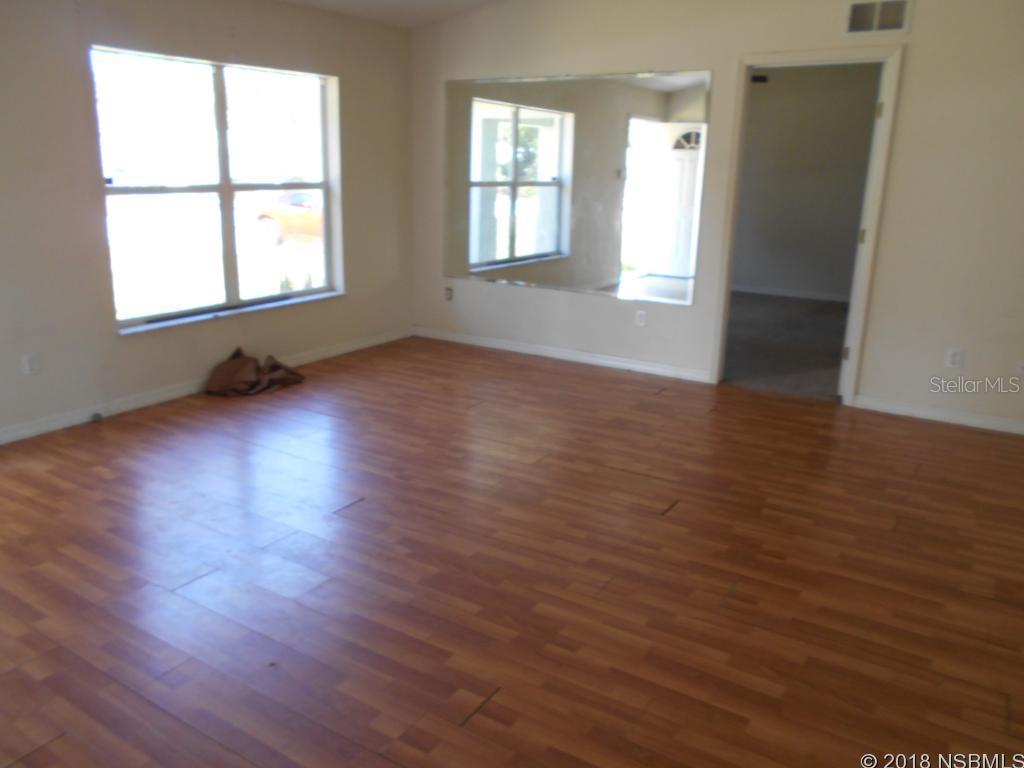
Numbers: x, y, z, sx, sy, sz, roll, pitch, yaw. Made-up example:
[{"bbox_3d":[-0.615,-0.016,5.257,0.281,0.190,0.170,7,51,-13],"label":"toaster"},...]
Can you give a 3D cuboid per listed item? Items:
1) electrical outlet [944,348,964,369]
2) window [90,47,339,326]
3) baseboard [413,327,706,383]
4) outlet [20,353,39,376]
[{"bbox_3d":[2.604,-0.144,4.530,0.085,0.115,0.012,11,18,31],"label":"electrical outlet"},{"bbox_3d":[-1.788,-1.248,4.996,0.110,1.552,1.819,11,18,31],"label":"window"},{"bbox_3d":[0.286,-0.248,6.040,2.688,0.075,0.015,11,18,31],"label":"baseboard"},{"bbox_3d":[-2.528,-0.102,4.039,0.012,0.120,0.080,11,18,31],"label":"outlet"}]

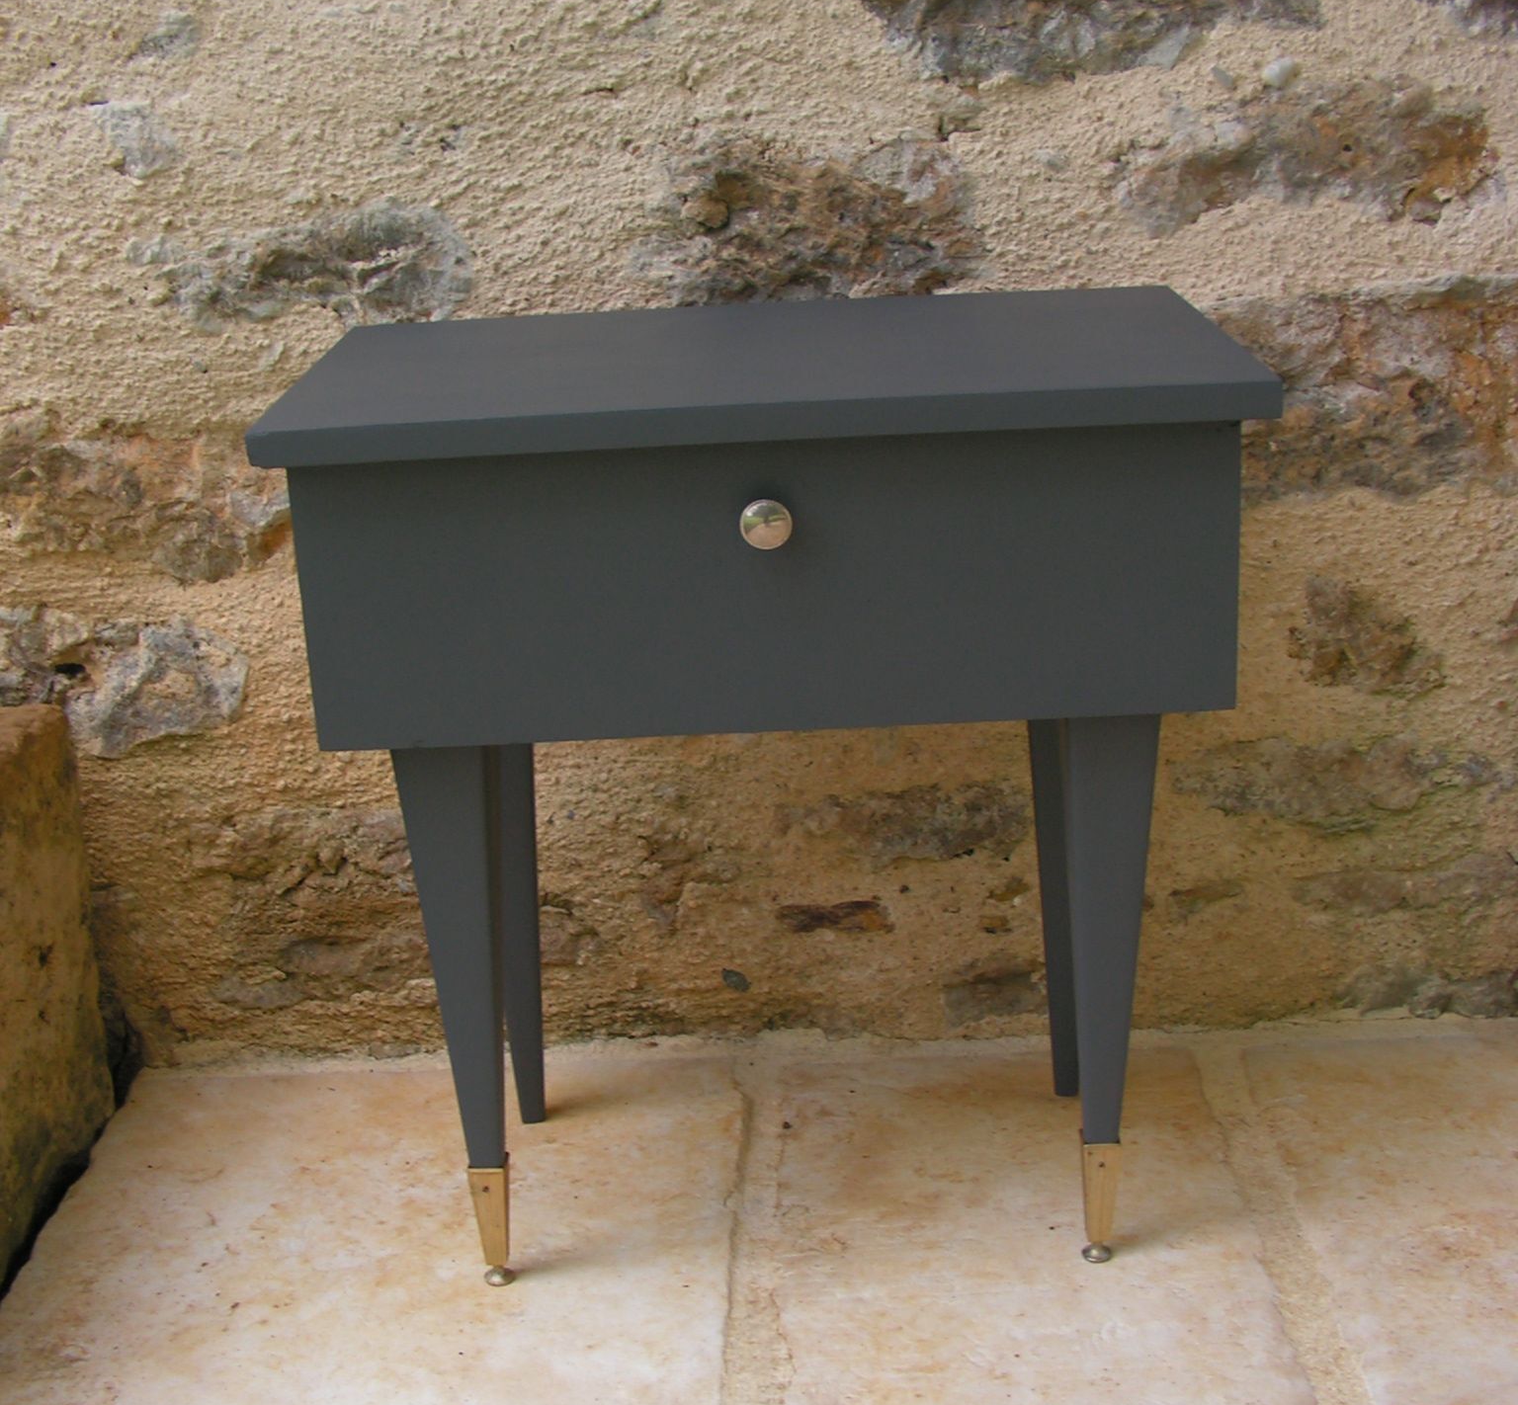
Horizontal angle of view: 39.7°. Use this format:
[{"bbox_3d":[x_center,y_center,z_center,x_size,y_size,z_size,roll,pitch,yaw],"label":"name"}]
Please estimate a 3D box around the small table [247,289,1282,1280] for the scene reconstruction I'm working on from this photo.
[{"bbox_3d":[0.014,0.058,1.233,0.500,0.525,0.314,-3,20,1],"label":"small table"}]

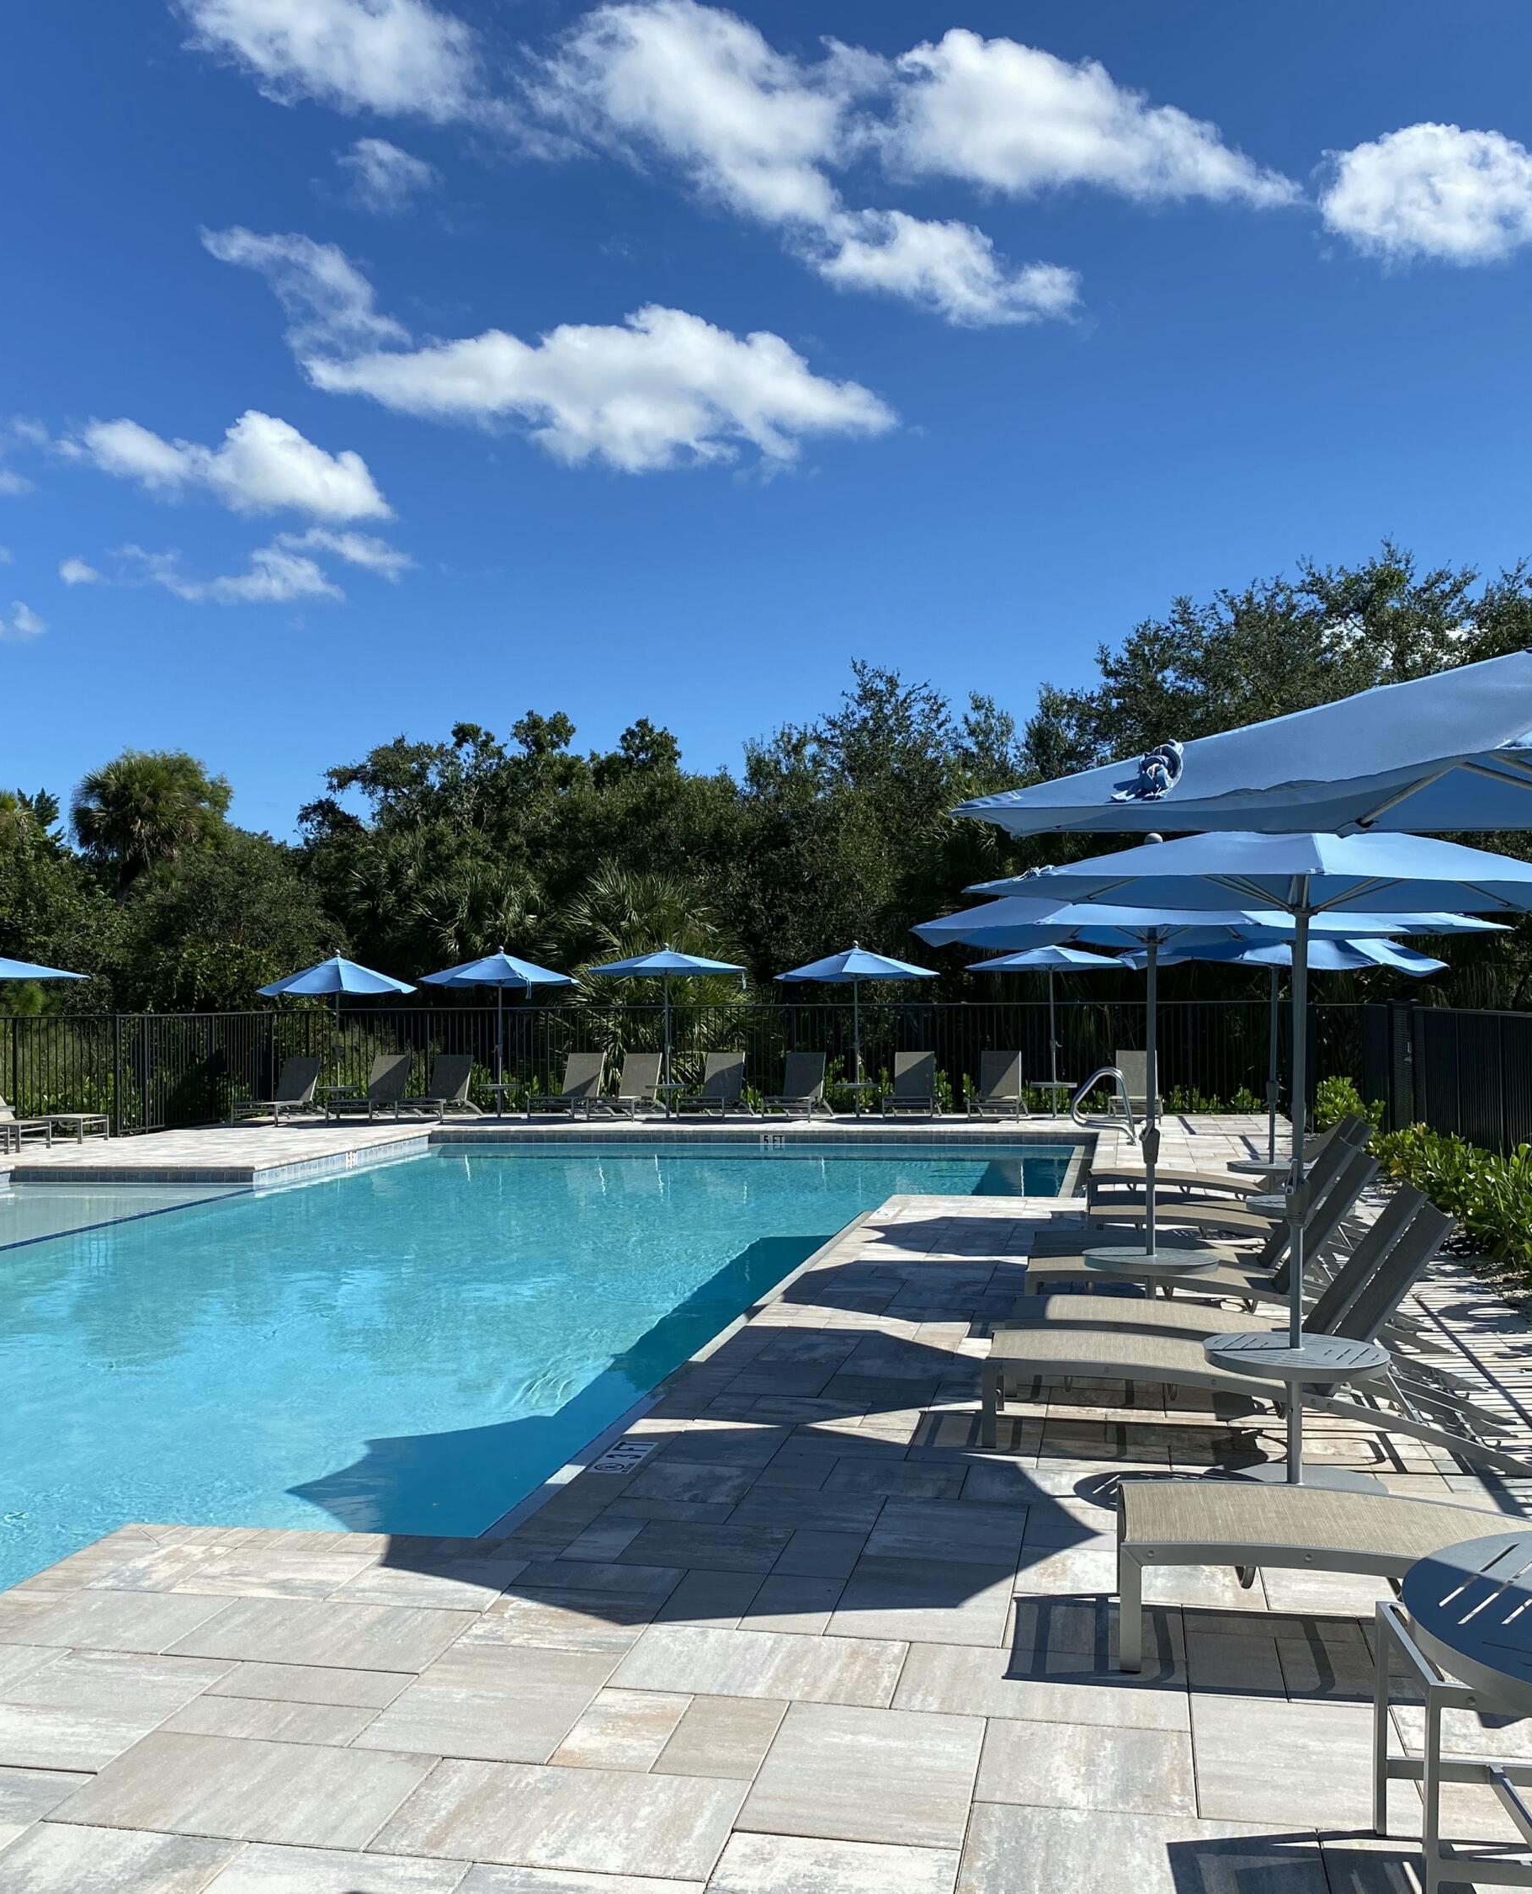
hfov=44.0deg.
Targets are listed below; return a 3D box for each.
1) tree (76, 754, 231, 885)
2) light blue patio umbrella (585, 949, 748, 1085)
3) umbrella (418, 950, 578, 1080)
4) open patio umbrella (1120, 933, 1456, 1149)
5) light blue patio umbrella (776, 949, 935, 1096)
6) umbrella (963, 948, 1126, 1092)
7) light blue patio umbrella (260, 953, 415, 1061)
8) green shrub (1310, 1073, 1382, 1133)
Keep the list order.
[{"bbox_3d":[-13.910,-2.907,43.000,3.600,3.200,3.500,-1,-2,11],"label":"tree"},{"bbox_3d":[-1.405,1.064,27.108,2.300,2.200,2.300,-1,-2,0],"label":"light blue patio umbrella"},{"bbox_3d":[-3.868,1.108,27.692,2.300,2.200,2.300,-1,-2,11],"label":"umbrella"},{"bbox_3d":[3.550,0.689,13.100,2.240,2.120,2.240,-1,-1,11],"label":"open patio umbrella"},{"bbox_3d":[1.228,1.012,25.400,2.240,2.120,2.240,-1,-1,11],"label":"light blue patio umbrella"},{"bbox_3d":[3.819,0.995,25.500,2.240,2.120,2.240,-1,-1,11],"label":"umbrella"},{"bbox_3d":[-6.391,1.133,28.288,2.300,2.150,2.300,-1,-2,11],"label":"light blue patio umbrella"},{"bbox_3d":[6.824,1.847,22.200,0.800,0.660,0.750,-1,-1,11],"label":"green shrub"}]

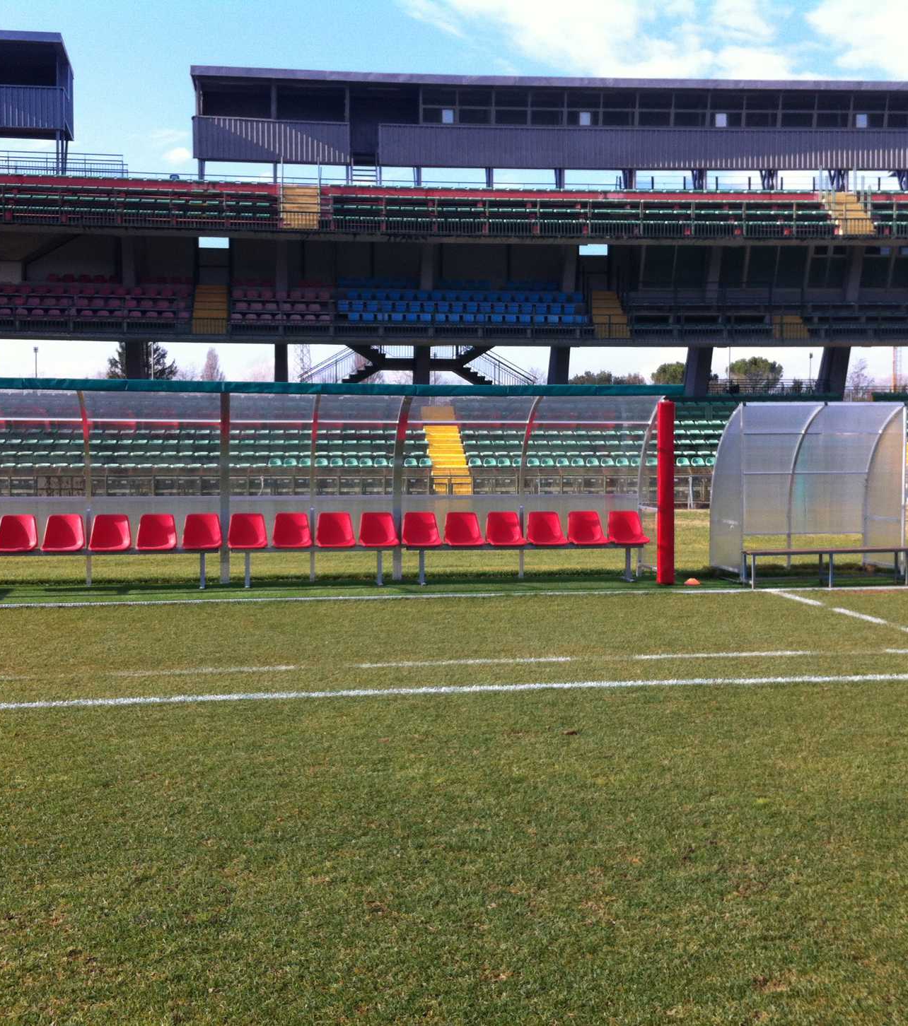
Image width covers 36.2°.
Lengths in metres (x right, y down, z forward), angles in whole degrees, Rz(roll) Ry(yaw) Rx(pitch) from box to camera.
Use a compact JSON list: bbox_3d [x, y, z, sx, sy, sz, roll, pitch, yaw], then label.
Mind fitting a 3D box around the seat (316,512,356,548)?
[{"bbox_3d":[-1.270,0.182,14.612,0.425,0.361,0.420,0,4,-11],"label":"seat"}]

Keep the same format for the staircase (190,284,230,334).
[{"bbox_3d":[-7.905,-6.625,45.300,1.100,1.900,2.600,0,2,-4],"label":"staircase"}]

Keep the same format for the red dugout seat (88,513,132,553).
[{"bbox_3d":[-3.615,0.207,14.600,0.430,0.400,0.440,0,2,-11],"label":"red dugout seat"}]

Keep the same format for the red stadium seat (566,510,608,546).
[{"bbox_3d":[1.491,0.169,15.600,0.430,0.400,0.440,0,2,-11],"label":"red stadium seat"}]

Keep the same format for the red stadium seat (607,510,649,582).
[{"bbox_3d":[1.968,0.373,15.700,0.440,0.800,0.460,0,2,-11],"label":"red stadium seat"}]

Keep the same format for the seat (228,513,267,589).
[{"bbox_3d":[-2.167,0.394,14.443,0.425,0.769,0.440,0,4,-11],"label":"seat"}]

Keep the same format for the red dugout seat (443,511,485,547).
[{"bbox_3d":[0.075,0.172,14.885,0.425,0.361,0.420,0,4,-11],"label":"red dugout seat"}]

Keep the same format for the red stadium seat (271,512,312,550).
[{"bbox_3d":[-1.850,0.205,15.819,0.440,0.430,0.420,0,1,-11],"label":"red stadium seat"}]

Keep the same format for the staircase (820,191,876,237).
[{"bbox_3d":[13.300,-10.020,46.600,1.250,2.100,2.800,0,1,-2],"label":"staircase"}]

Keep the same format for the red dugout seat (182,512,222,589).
[{"bbox_3d":[-2.830,0.423,15.632,0.440,0.850,0.420,0,1,-11],"label":"red dugout seat"}]

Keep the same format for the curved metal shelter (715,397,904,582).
[{"bbox_3d":[4.299,-0.287,17.066,2.070,2.110,1.050,0,1,-10],"label":"curved metal shelter"}]

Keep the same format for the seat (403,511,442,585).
[{"bbox_3d":[-0.374,0.381,14.807,0.425,0.769,0.440,0,4,-11],"label":"seat"}]

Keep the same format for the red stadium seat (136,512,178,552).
[{"bbox_3d":[-3.062,0.194,14.247,0.425,0.361,0.420,0,4,-11],"label":"red stadium seat"}]

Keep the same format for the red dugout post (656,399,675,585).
[{"bbox_3d":[2.425,-0.242,15.893,0.190,2.120,0.190,0,1,-11],"label":"red dugout post"}]

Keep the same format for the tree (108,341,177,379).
[{"bbox_3d":[-24.642,-8.384,110.000,7.000,11.500,7.000,0,2,-4],"label":"tree"}]

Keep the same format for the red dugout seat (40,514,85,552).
[{"bbox_3d":[-3.958,0.201,14.065,0.425,0.361,0.420,0,4,-11],"label":"red dugout seat"}]

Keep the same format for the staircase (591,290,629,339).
[{"bbox_3d":[5.247,-6.671,46.600,1.100,1.900,2.600,0,2,-4],"label":"staircase"}]

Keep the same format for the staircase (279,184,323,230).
[{"bbox_3d":[-5.238,-10.493,47.500,1.350,1.900,2.400,0,4,-7],"label":"staircase"}]

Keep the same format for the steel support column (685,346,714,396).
[{"bbox_3d":[8.910,-5.119,50.500,0.500,1.850,1.200,0,20,-3],"label":"steel support column"}]

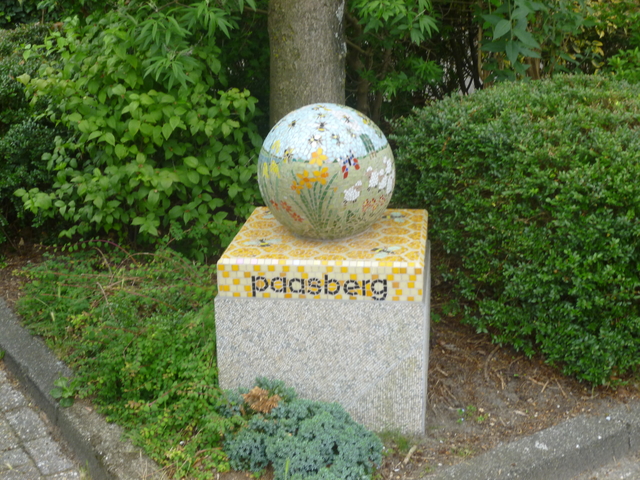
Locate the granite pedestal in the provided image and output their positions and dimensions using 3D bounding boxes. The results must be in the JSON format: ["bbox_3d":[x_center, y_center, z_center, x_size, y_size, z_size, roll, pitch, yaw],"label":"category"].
[{"bbox_3d":[0.040,0.228,3.223,0.602,0.513,0.624,1,17,7],"label":"granite pedestal"}]

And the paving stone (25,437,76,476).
[{"bbox_3d":[-0.817,0.674,3.047,0.091,0.070,0.215,-10,21,-30],"label":"paving stone"}]

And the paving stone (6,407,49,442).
[{"bbox_3d":[-0.929,0.615,3.224,0.091,0.070,0.215,-10,21,-30],"label":"paving stone"}]

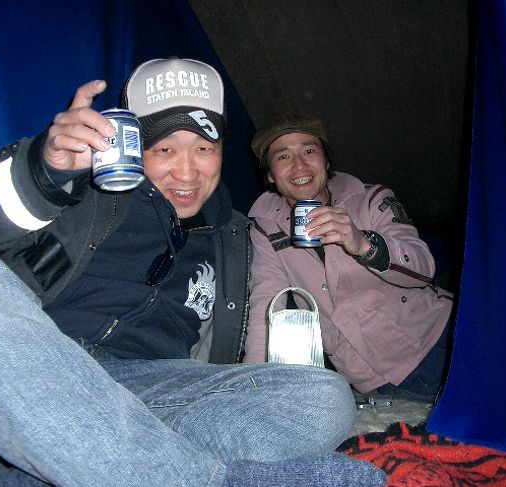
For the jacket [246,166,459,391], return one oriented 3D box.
[{"bbox_3d":[0.235,0.100,1.670,0.550,0.570,0.450,1,5,13],"label":"jacket"}]

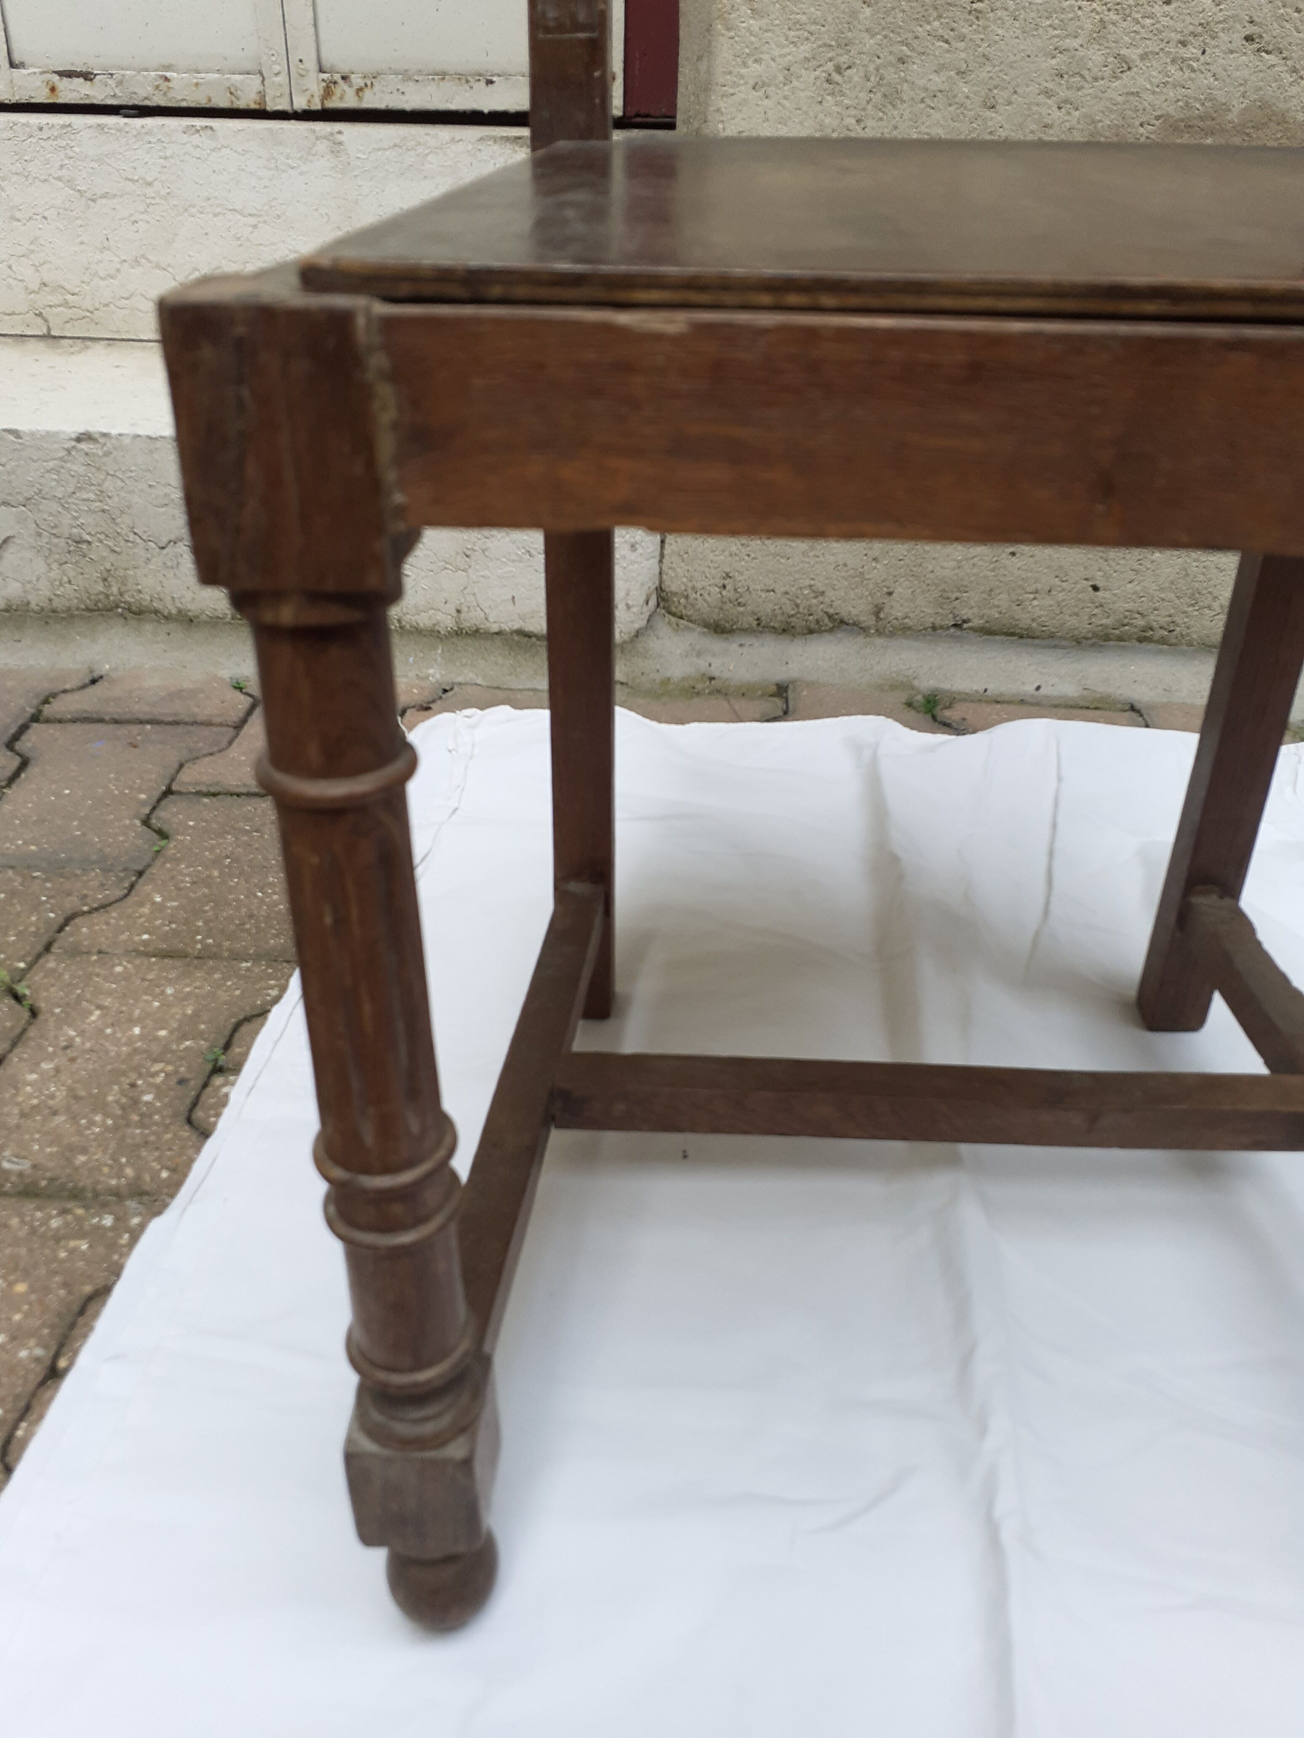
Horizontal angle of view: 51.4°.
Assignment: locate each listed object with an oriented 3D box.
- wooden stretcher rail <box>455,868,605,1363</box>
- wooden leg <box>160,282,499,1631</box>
[{"bbox_3d":[-0.057,0.108,0.618,0.024,0.022,0.328,4,33,5],"label":"wooden stretcher rail"},{"bbox_3d":[-0.073,0.079,0.383,0.040,0.454,0.040,2,33,1],"label":"wooden leg"}]

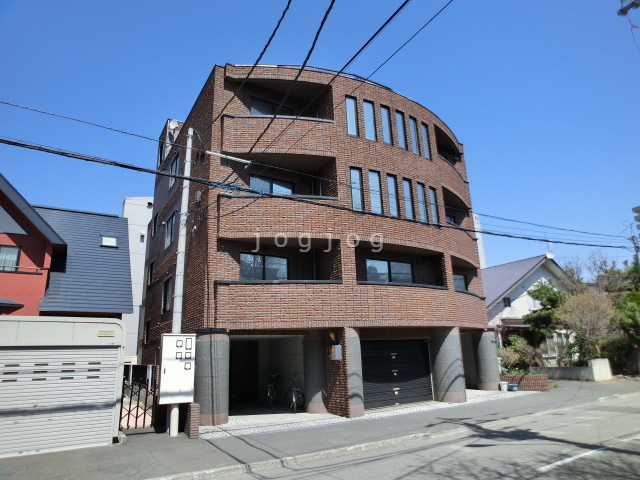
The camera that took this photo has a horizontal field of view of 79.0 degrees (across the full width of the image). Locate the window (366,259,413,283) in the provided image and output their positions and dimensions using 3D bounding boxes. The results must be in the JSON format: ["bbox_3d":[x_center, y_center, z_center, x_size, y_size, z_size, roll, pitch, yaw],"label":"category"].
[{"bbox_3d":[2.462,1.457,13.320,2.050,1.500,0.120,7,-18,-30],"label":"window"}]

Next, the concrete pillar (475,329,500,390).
[{"bbox_3d":[6.820,4.903,15.989,0.850,2.400,0.850,7,-18,-30],"label":"concrete pillar"}]

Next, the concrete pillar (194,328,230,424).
[{"bbox_3d":[-2.872,3.636,10.427,0.873,2.367,0.873,8,-19,-32],"label":"concrete pillar"}]

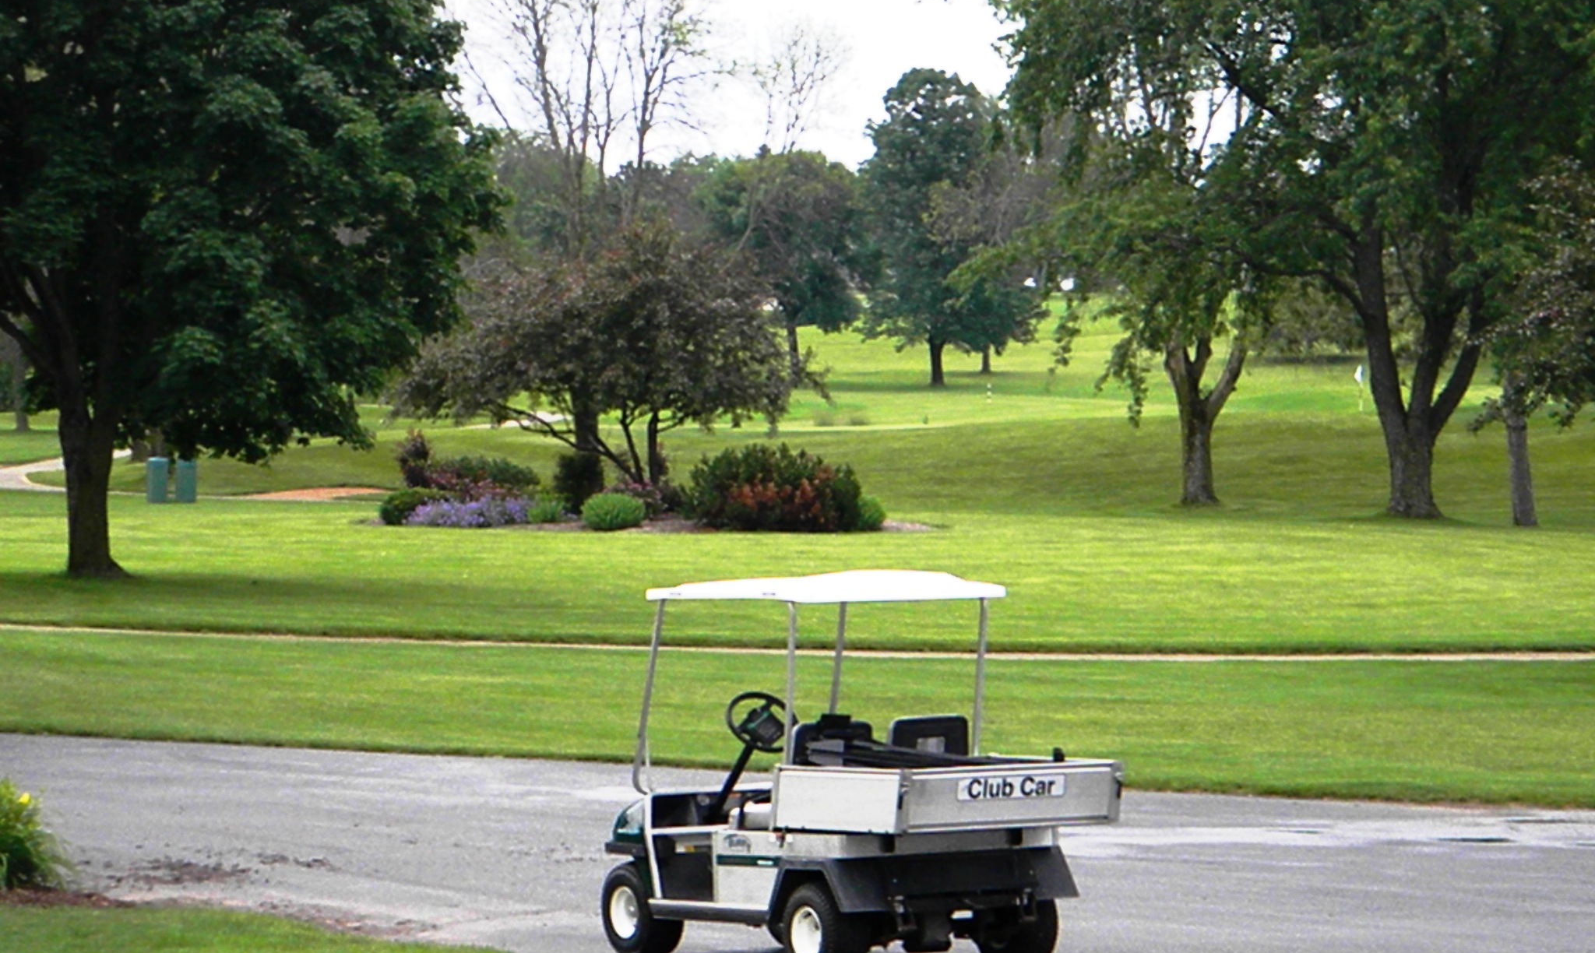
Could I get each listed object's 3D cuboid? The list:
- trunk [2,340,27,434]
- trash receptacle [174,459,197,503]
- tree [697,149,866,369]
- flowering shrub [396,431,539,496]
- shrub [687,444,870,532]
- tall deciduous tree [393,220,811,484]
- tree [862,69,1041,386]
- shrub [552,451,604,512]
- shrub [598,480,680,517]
[{"bbox_3d":[-25.990,-3.003,170.000,0.650,2.982,0.600,0,0,0],"label":"trunk"},{"bbox_3d":[-13.743,0.091,115.000,0.500,1.023,0.500,0,0,0],"label":"trash receptacle"},{"bbox_3d":[-0.722,-9.360,228.000,7.499,10.443,7.499,0,0,0],"label":"tree"},{"bbox_3d":[-6.069,-0.183,94.000,2.679,1.305,1.700,0,0,0],"label":"flowering shrub"},{"bbox_3d":[-0.321,0.200,91.000,3.370,1.574,2.300,0,0,0],"label":"shrub"},{"bbox_3d":[-3.535,-2.039,93.000,7.636,5.234,6.800,0,0,0],"label":"tall deciduous tree"},{"bbox_3d":[6.680,-10.790,222.000,7.789,13.738,7.500,0,0,0],"label":"tree"},{"bbox_3d":[-3.976,0.102,93.000,0.952,1.088,0.952,0,0,0],"label":"shrub"},{"bbox_3d":[-2.835,0.403,92.000,1.435,0.740,1.200,0,0,0],"label":"shrub"}]

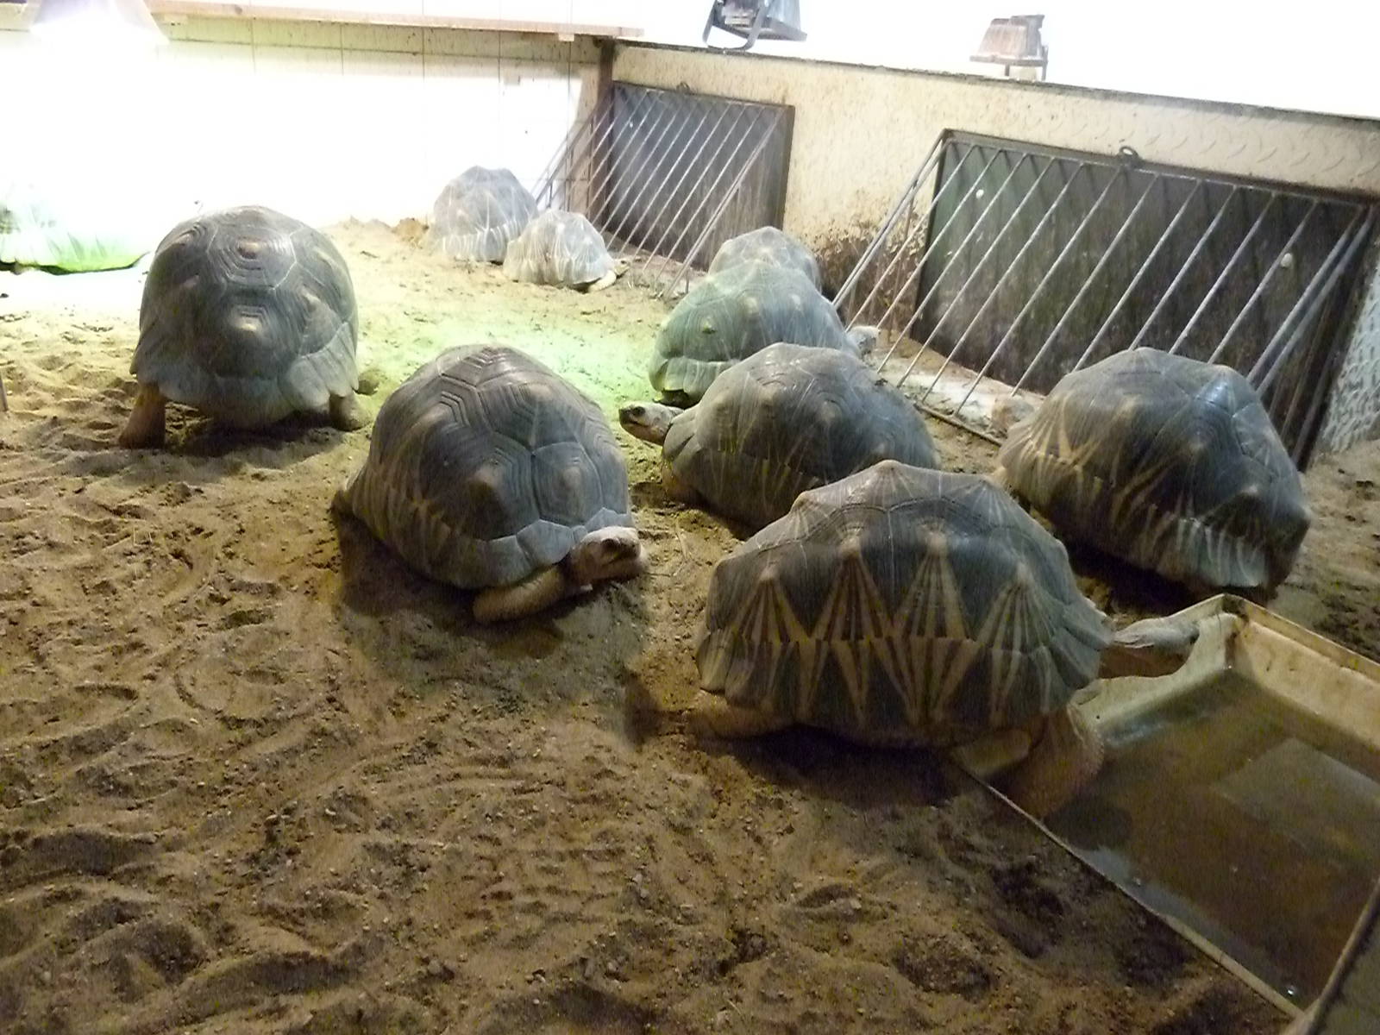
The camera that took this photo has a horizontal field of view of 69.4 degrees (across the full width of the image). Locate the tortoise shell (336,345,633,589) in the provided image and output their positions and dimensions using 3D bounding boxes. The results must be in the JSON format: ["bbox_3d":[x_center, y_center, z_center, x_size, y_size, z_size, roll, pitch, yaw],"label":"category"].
[{"bbox_3d":[-0.222,-0.078,1.075,0.363,0.200,0.275,25,33,36],"label":"tortoise shell"}]

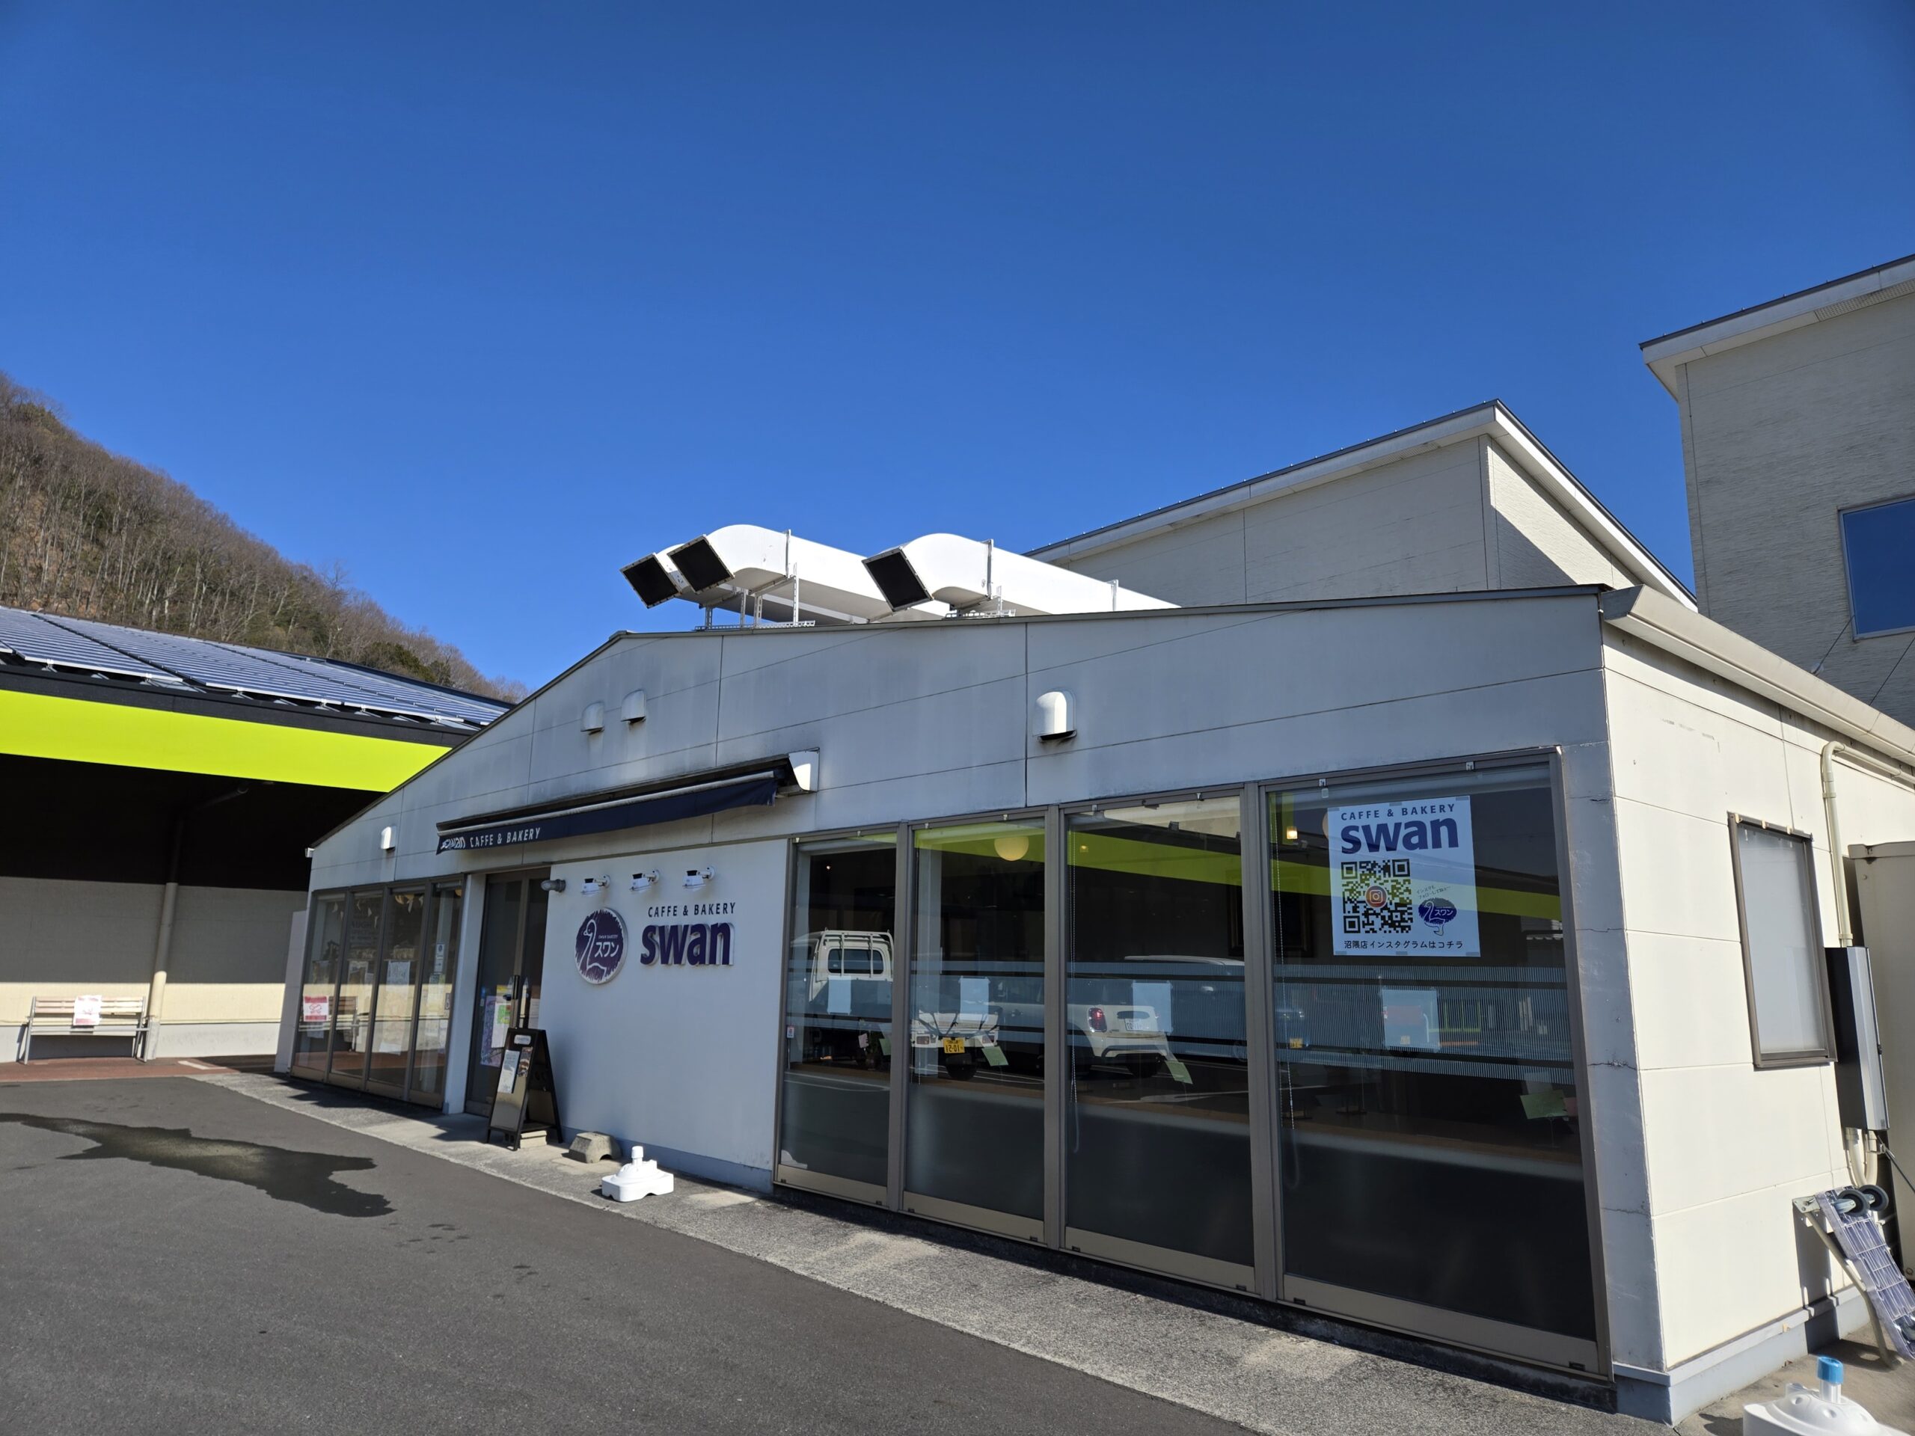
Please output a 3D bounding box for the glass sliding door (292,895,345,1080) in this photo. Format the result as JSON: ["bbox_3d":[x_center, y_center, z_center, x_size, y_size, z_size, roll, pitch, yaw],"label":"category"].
[{"bbox_3d":[-7.197,3.013,14.344,0.070,2.020,1.220,12,-16,-41],"label":"glass sliding door"}]

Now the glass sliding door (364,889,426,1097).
[{"bbox_3d":[-5.536,2.678,12.567,0.070,2.020,1.090,12,-16,-41],"label":"glass sliding door"}]

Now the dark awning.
[{"bbox_3d":[-2.886,0.762,9.816,0.270,0.320,5.480,12,-16,-41],"label":"dark awning"}]

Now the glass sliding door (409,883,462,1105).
[{"bbox_3d":[-4.843,2.539,11.825,0.070,2.020,0.840,12,-16,-41],"label":"glass sliding door"}]

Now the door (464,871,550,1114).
[{"bbox_3d":[-3.790,2.357,10.881,0.070,2.065,1.580,12,-16,-41],"label":"door"}]

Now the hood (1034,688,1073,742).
[{"bbox_3d":[0.482,-0.025,6.352,0.120,0.240,0.185,12,-16,-41],"label":"hood"}]

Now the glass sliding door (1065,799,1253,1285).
[{"bbox_3d":[0.871,1.388,5.713,0.070,2.000,1.070,12,-16,-41],"label":"glass sliding door"}]

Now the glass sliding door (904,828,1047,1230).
[{"bbox_3d":[0.077,1.548,6.562,0.070,2.000,1.045,12,-16,-41],"label":"glass sliding door"}]

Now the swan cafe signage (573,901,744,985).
[{"bbox_3d":[-2.180,1.607,9.004,0.045,0.555,2.220,12,-16,-41],"label":"swan cafe signage"}]

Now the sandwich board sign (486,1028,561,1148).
[{"bbox_3d":[-3.179,2.714,9.382,0.430,0.820,0.430,12,-16,-41],"label":"sandwich board sign"}]

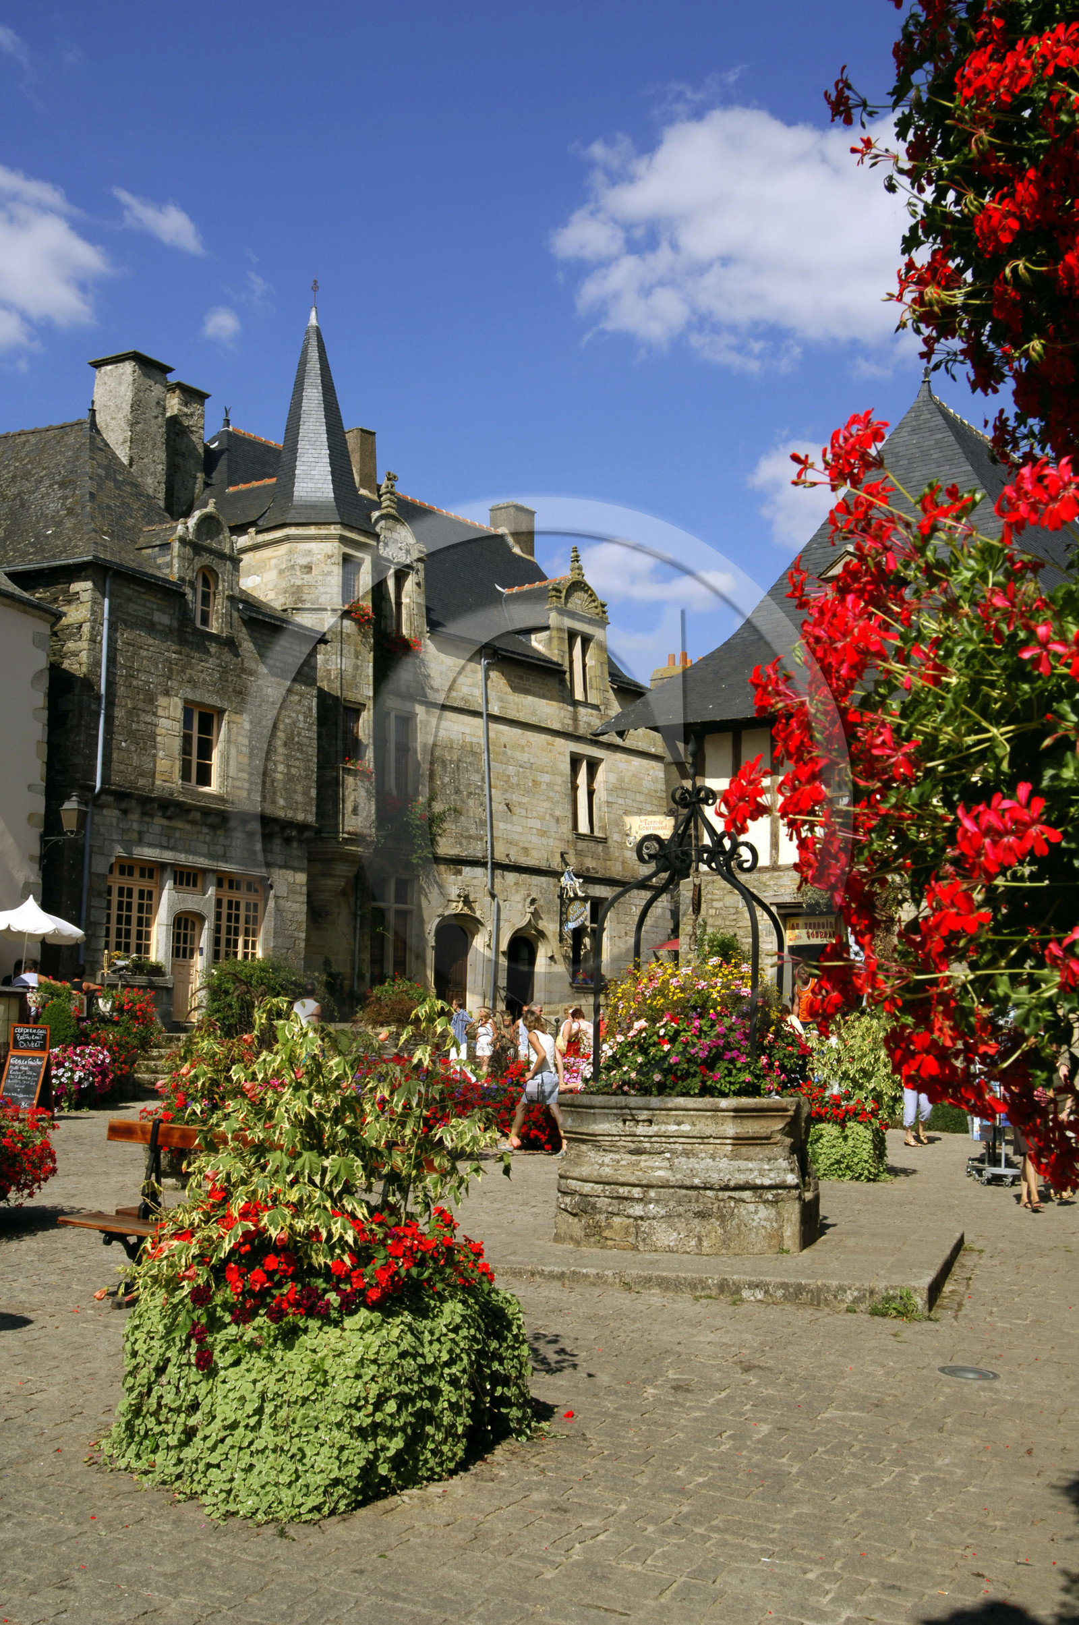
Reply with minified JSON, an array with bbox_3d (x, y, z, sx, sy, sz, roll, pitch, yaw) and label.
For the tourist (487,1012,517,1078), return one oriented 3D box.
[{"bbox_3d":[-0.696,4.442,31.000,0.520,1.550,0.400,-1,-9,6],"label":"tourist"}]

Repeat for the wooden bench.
[{"bbox_3d":[-1.357,2.052,8.294,1.950,0.880,0.800,-2,-8,21],"label":"wooden bench"}]

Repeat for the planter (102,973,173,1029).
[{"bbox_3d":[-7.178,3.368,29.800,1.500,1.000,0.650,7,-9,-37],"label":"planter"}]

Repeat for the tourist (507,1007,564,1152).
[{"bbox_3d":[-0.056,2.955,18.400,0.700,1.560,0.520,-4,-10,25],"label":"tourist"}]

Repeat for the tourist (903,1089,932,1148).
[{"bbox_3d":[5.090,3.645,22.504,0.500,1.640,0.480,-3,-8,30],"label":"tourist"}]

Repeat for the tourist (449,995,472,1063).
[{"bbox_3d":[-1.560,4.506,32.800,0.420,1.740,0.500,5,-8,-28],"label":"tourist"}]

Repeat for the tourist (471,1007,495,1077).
[{"bbox_3d":[-1.060,4.467,31.300,0.480,1.600,0.360,-9,-13,44],"label":"tourist"}]

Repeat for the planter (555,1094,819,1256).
[{"bbox_3d":[1.010,2.350,11.008,1.600,0.920,1.500,0,-7,11],"label":"planter"}]

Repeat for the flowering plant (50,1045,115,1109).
[{"bbox_3d":[-5.998,3.476,21.800,0.820,0.860,0.780,3,-7,-11],"label":"flowering plant"}]

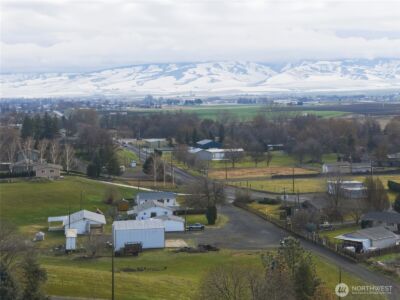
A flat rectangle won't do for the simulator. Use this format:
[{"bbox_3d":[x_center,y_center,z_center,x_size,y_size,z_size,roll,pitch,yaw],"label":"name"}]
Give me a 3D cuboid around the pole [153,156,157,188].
[{"bbox_3d":[-19.240,9.380,345.000,0.400,13.300,0.400,0,4,0],"label":"pole"}]

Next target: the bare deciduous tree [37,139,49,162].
[{"bbox_3d":[-74.960,1.290,385.000,5.600,13.500,5.600,0,4,0],"label":"bare deciduous tree"}]

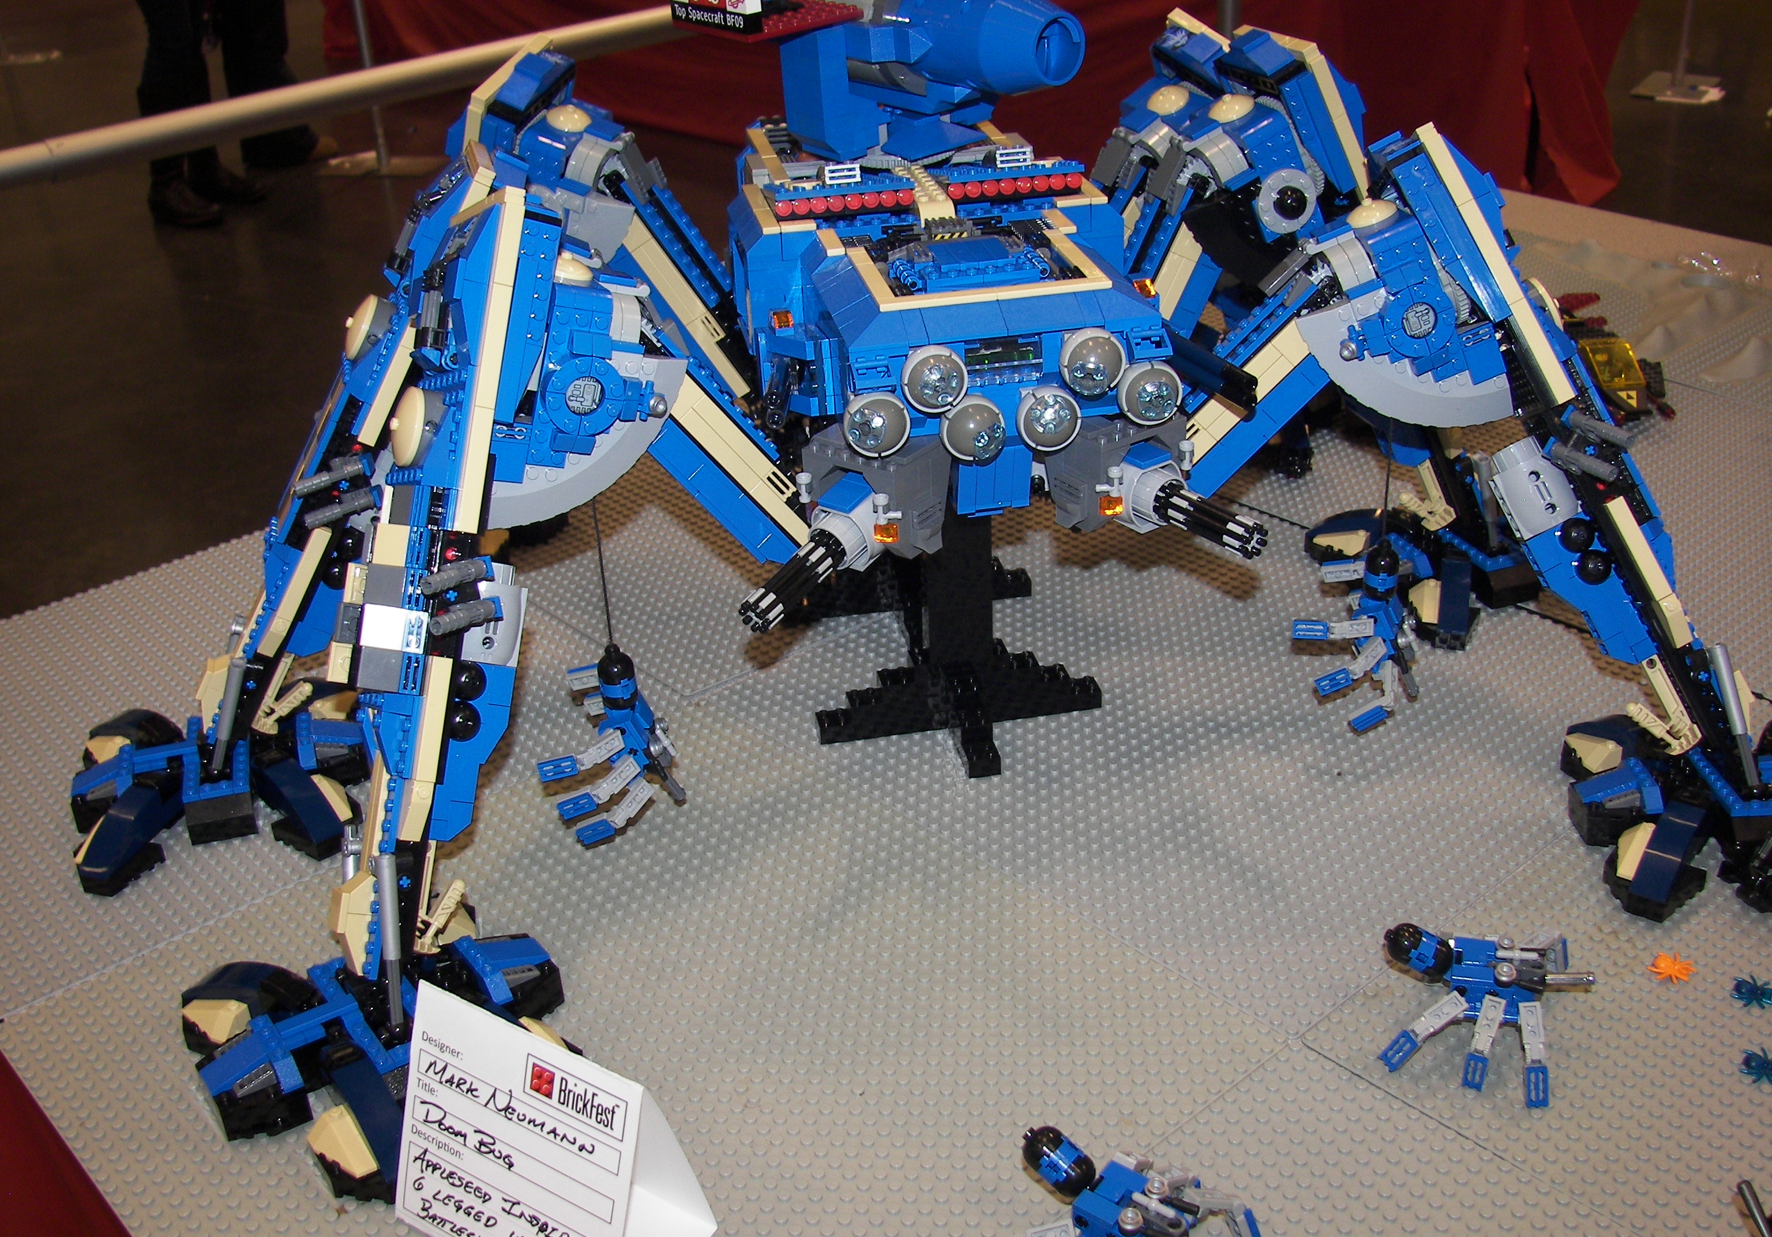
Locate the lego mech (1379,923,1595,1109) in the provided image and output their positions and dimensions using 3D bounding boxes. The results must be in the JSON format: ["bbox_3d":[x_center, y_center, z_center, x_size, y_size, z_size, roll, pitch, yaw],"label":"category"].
[{"bbox_3d":[0.235,0.145,0.721,0.084,0.033,0.098,4,28,12],"label":"lego mech"}]

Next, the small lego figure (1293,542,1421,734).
[{"bbox_3d":[0.226,-0.002,0.883,0.060,0.079,0.074,5,28,14],"label":"small lego figure"}]

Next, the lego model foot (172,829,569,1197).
[{"bbox_3d":[-0.197,0.134,0.715,0.145,0.094,0.156,-19,32,-29],"label":"lego model foot"}]

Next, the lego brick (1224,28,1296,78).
[{"bbox_3d":[0.171,-0.263,0.853,0.016,0.013,0.041,-35,32,-1],"label":"lego brick"}]

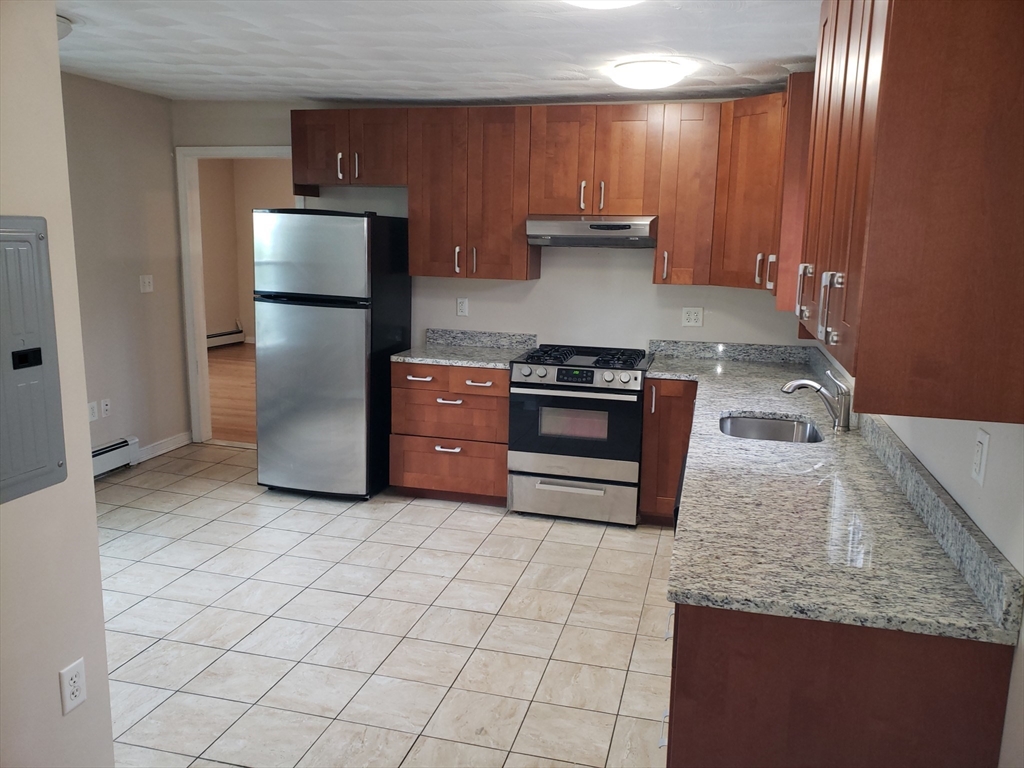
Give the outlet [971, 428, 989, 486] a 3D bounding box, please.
[{"bbox_3d":[1.048,0.163,1.730,0.012,0.121,0.076,4,11,14],"label":"outlet"}]

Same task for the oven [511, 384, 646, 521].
[{"bbox_3d":[0.424,0.343,4.651,0.760,0.800,0.670,4,11,14],"label":"oven"}]

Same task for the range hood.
[{"bbox_3d":[0.490,-0.913,4.585,0.756,0.175,0.505,4,11,14],"label":"range hood"}]

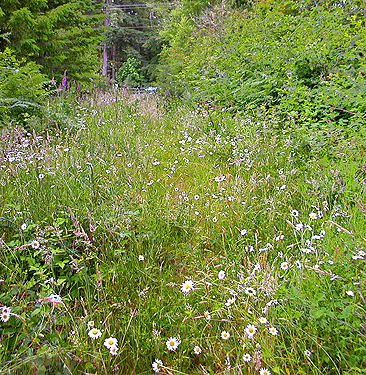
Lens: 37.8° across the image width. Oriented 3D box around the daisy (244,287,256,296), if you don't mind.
[{"bbox_3d":[0.286,0.445,2.280,0.051,0.015,0.051,7,37,-6],"label":"daisy"}]

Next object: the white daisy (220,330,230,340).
[{"bbox_3d":[0.161,0.568,2.050,0.036,0.012,0.036,0,50,4],"label":"white daisy"}]

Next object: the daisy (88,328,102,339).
[{"bbox_3d":[-0.315,0.521,1.900,0.050,0.015,0.050,0,35,-9],"label":"daisy"}]

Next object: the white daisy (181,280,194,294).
[{"bbox_3d":[0.019,0.411,2.200,0.053,0.016,0.053,-5,52,7],"label":"white daisy"}]

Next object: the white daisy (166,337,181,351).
[{"bbox_3d":[-0.035,0.555,1.900,0.048,0.015,0.048,0,56,-1],"label":"white daisy"}]

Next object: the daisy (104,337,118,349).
[{"bbox_3d":[-0.253,0.546,1.880,0.050,0.015,0.050,0,36,-8],"label":"daisy"}]

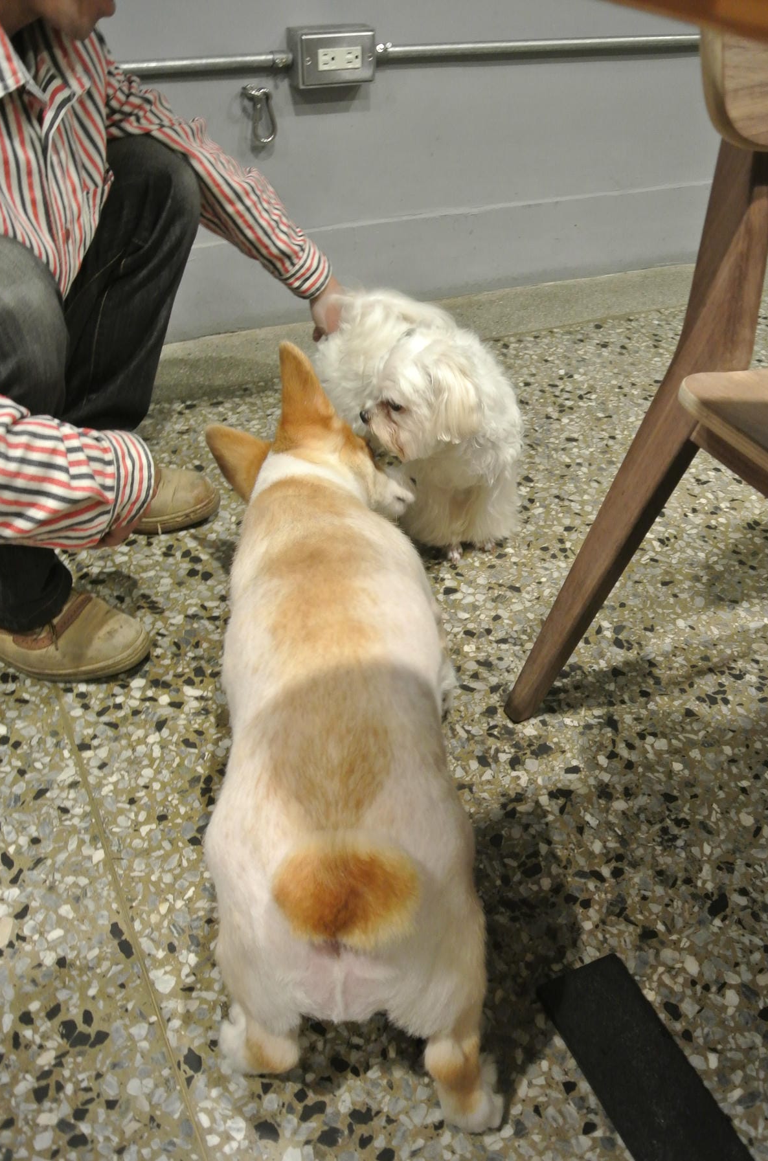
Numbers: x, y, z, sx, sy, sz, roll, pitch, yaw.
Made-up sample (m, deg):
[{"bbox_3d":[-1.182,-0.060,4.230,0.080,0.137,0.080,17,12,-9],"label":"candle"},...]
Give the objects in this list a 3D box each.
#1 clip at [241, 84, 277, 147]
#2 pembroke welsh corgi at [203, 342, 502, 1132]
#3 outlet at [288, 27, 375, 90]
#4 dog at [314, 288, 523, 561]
[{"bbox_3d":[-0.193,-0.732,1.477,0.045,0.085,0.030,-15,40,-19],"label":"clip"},{"bbox_3d":[-0.044,0.073,0.840,0.240,0.380,0.660,-4,37,-6],"label":"pembroke welsh corgi"},{"bbox_3d":[-0.083,-0.823,1.471,0.126,0.075,0.054,-15,40,-19],"label":"outlet"},{"bbox_3d":[0.047,-0.226,1.284,0.220,0.325,0.360,-22,42,-27],"label":"dog"}]

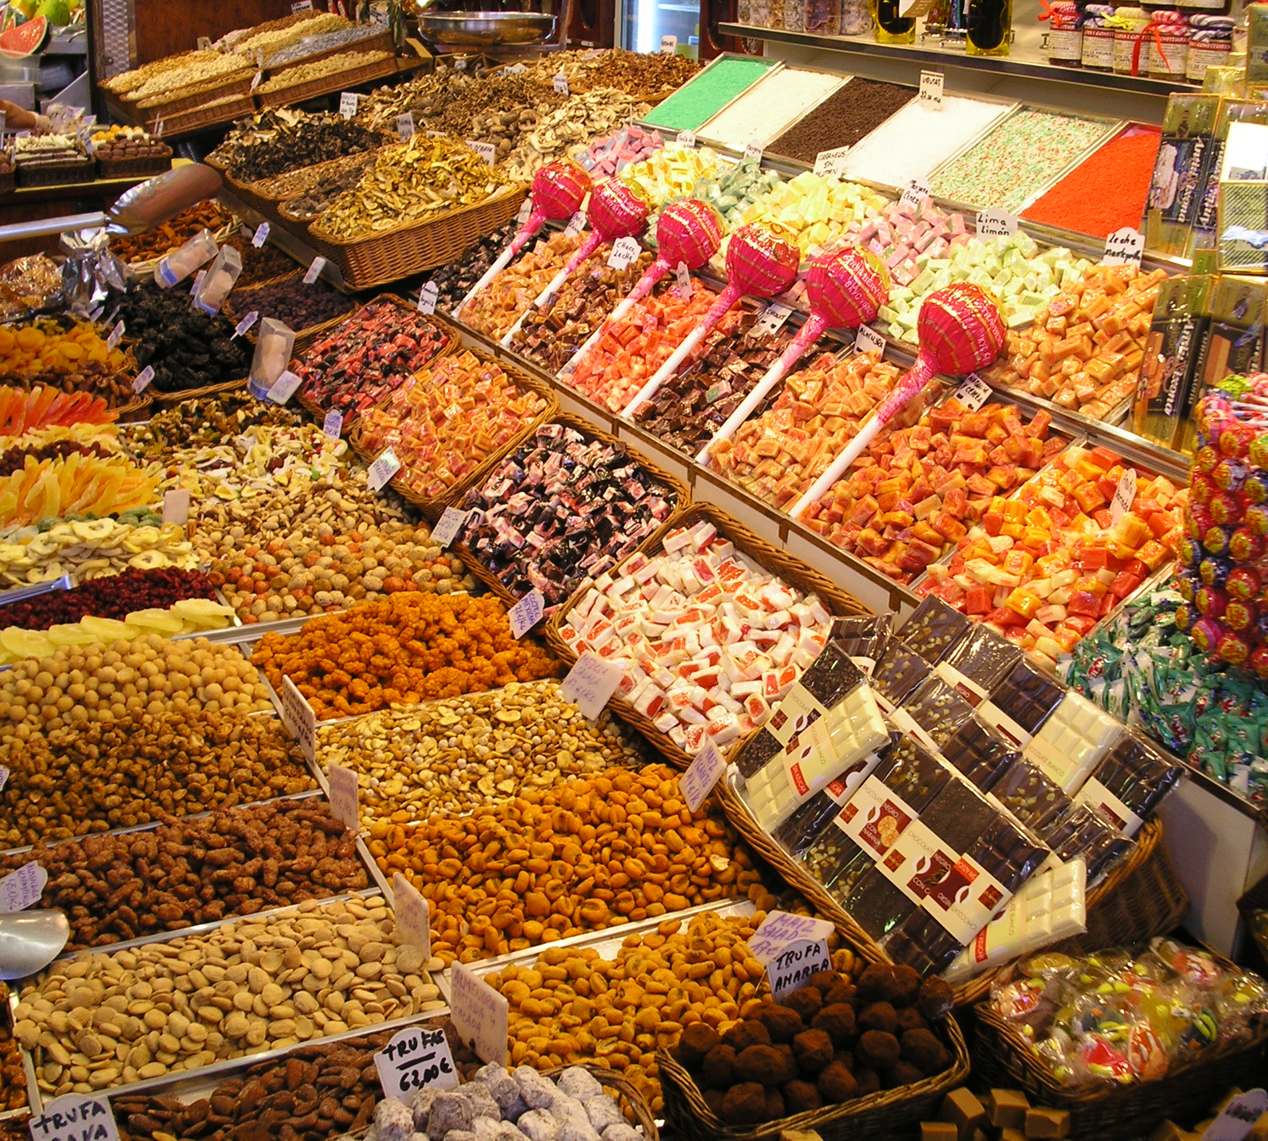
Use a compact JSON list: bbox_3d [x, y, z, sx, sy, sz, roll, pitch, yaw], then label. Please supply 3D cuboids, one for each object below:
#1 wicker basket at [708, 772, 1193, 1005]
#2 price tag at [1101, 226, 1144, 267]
[{"bbox_3d":[0.289,0.244,1.560,0.250,0.122,0.420,-39,33,-4],"label":"wicker basket"},{"bbox_3d":[0.553,-0.364,1.890,0.044,0.050,0.004,10,16,21],"label":"price tag"}]

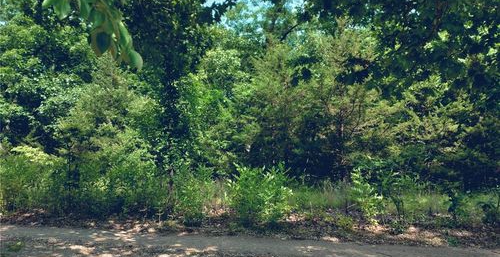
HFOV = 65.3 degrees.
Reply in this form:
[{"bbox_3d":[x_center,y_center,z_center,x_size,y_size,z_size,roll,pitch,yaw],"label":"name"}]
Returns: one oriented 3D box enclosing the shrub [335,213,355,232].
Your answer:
[{"bbox_3d":[1.650,1.630,6.800,0.350,0.300,0.320,0,-1,0],"label":"shrub"}]

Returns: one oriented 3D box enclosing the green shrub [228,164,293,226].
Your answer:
[{"bbox_3d":[0.190,1.220,7.200,1.170,1.120,1.000,0,-1,0],"label":"green shrub"}]

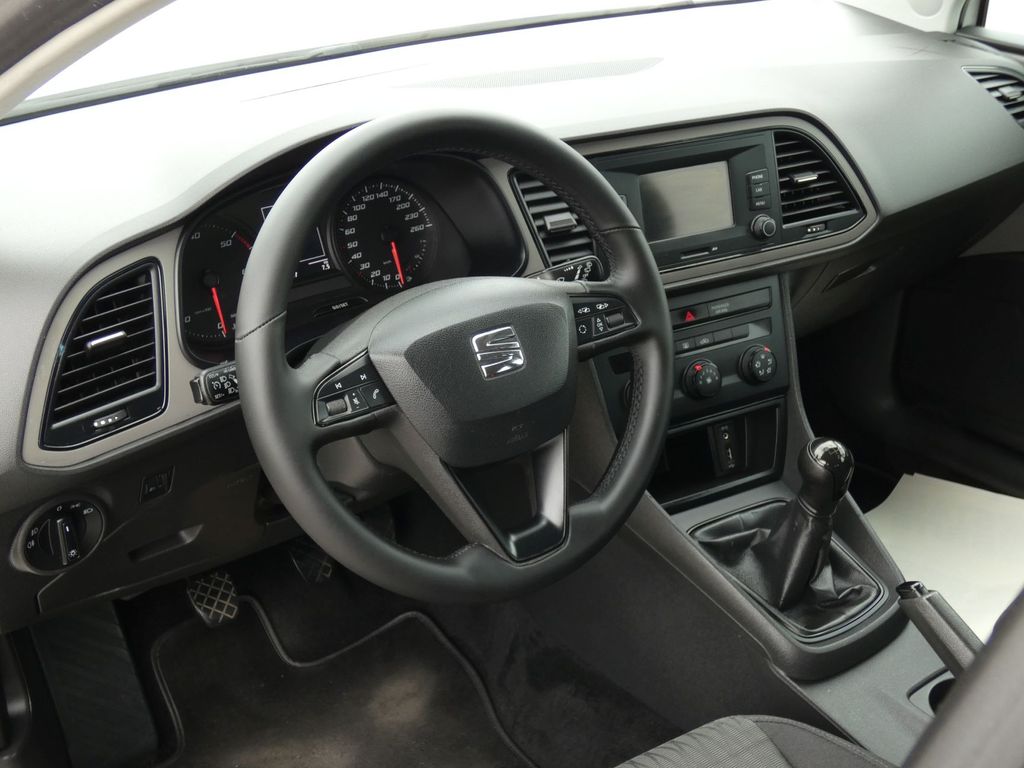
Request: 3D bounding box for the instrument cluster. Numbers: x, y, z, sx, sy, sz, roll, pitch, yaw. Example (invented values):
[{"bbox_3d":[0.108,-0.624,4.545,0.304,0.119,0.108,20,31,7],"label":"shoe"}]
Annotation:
[{"bbox_3d":[-0.158,-0.121,1.015,0.325,0.145,0.090,-18,7,-32],"label":"instrument cluster"}]

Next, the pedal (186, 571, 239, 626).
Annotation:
[{"bbox_3d":[-0.354,0.256,1.370,0.056,0.060,0.028,-18,-9,-32],"label":"pedal"}]

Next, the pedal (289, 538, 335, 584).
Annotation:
[{"bbox_3d":[-0.249,0.218,1.430,0.056,0.060,0.028,-18,-9,-32],"label":"pedal"}]

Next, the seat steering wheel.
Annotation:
[{"bbox_3d":[-0.034,-0.023,0.875,0.372,0.372,0.090,-18,5,-32],"label":"seat steering wheel"}]

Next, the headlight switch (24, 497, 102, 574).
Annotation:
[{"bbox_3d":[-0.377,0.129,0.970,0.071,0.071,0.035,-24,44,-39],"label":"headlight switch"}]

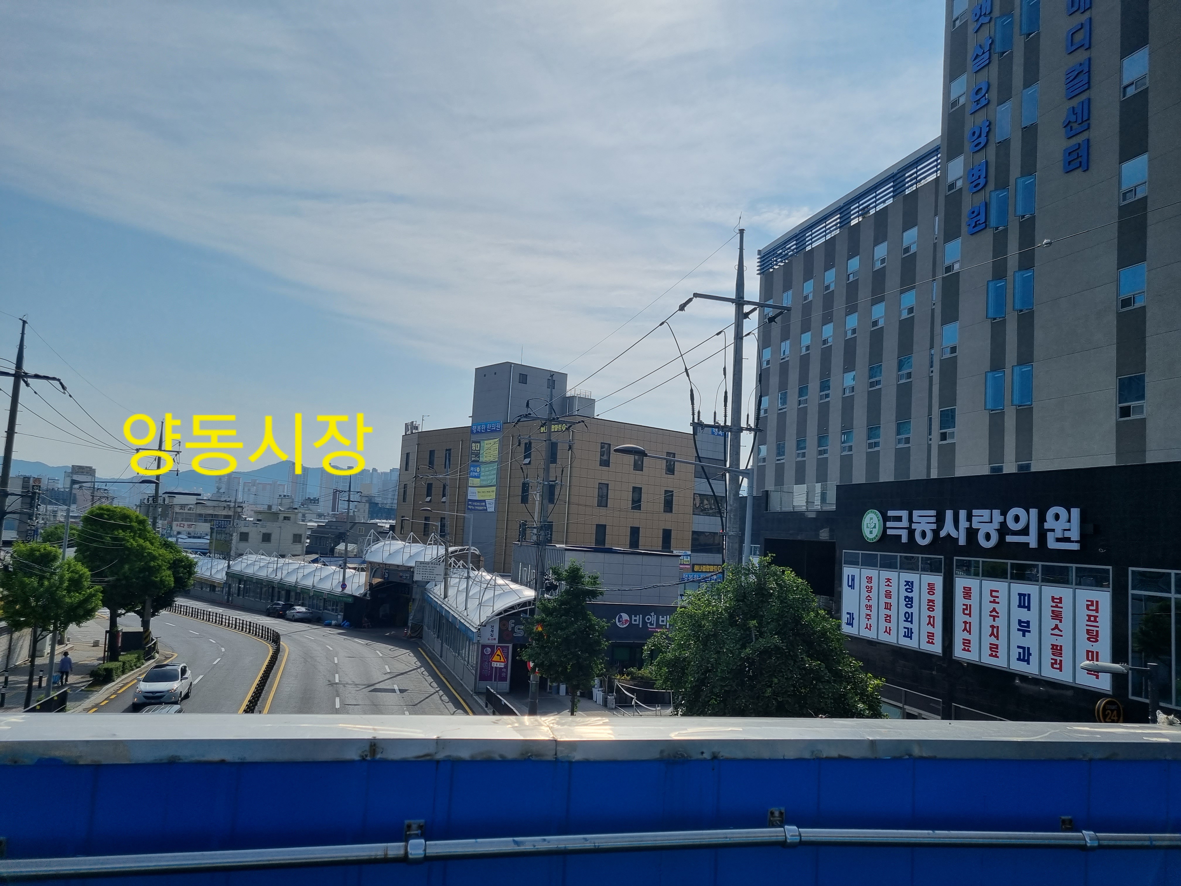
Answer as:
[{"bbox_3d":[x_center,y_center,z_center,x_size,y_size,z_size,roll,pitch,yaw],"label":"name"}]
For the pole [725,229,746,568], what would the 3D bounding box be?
[{"bbox_3d":[3.113,2.568,20.154,0.380,15.300,0.380,5,-6,-18],"label":"pole"}]

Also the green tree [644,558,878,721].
[{"bbox_3d":[3.497,6.355,18.620,5.000,7.800,5.000,3,-6,0],"label":"green tree"}]

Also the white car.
[{"bbox_3d":[-19.447,10.963,40.618,1.840,1.670,4.410,4,-8,-14],"label":"white car"}]

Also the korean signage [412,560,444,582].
[{"bbox_3d":[-9.636,7.701,53.000,1.760,1.200,0.100,5,-6,-19],"label":"korean signage"}]

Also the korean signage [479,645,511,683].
[{"bbox_3d":[-4.814,11.063,44.500,1.600,1.880,0.080,6,-6,-21],"label":"korean signage"}]

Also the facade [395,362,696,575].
[{"bbox_3d":[-6.305,5.315,92.085,13.800,24.500,34.000,8,-7,-36],"label":"facade"}]

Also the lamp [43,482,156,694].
[{"bbox_3d":[-20.190,6.309,36.773,3.300,9.300,0.350,5,-6,-12],"label":"lamp"}]

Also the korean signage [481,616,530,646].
[{"bbox_3d":[-4.343,9.481,44.900,2.500,1.500,0.150,6,-6,-21],"label":"korean signage"}]

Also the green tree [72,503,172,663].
[{"bbox_3d":[-27.100,8.181,51.439,5.800,9.000,5.800,3,-6,0],"label":"green tree"}]

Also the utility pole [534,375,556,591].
[{"bbox_3d":[-2.131,4.530,37.470,0.380,15.000,0.380,4,-6,0],"label":"utility pole"}]

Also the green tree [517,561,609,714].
[{"bbox_3d":[-1.097,8.486,37.000,3.900,7.300,3.900,4,-6,0],"label":"green tree"}]

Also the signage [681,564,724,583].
[{"bbox_3d":[10.363,12.069,82.000,5.900,1.900,0.300,8,-7,-39],"label":"signage"}]

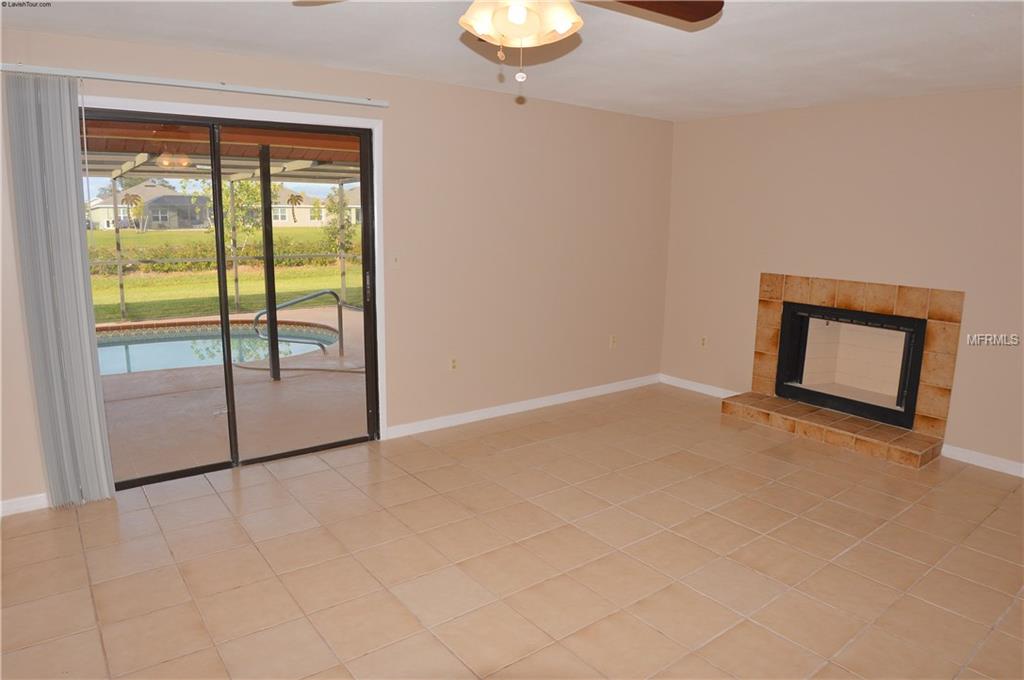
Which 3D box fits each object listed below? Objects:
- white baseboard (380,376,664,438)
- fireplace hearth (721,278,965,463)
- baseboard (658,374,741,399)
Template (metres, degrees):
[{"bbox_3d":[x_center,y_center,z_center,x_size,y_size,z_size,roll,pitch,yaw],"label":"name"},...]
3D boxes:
[{"bbox_3d":[0.300,0.516,5.243,2.944,0.087,0.015,-7,13,-37],"label":"white baseboard"},{"bbox_3d":[2.319,0.144,4.563,0.396,1.116,1.444,-7,13,-37],"label":"fireplace hearth"},{"bbox_3d":[1.758,0.452,5.745,0.015,0.087,0.986,-7,13,-37],"label":"baseboard"}]

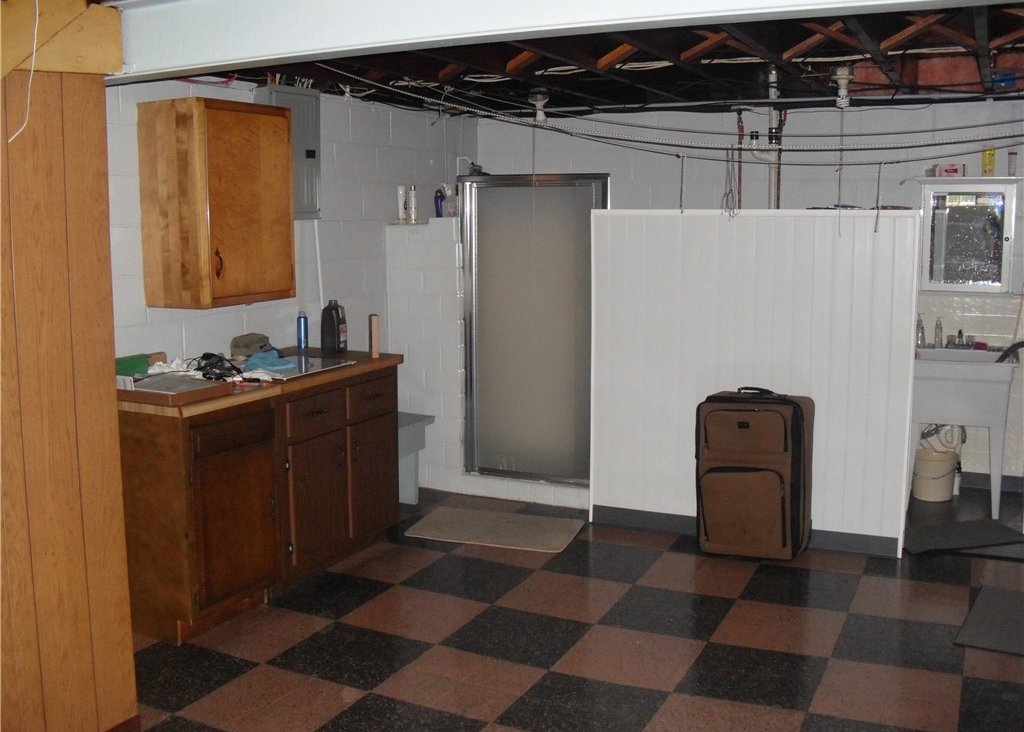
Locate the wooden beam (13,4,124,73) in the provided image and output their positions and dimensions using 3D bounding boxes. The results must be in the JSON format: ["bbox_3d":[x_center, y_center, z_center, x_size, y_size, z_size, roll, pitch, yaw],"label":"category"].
[{"bbox_3d":[-1.196,-0.869,2.829,0.070,0.200,0.380,4,10,25],"label":"wooden beam"}]

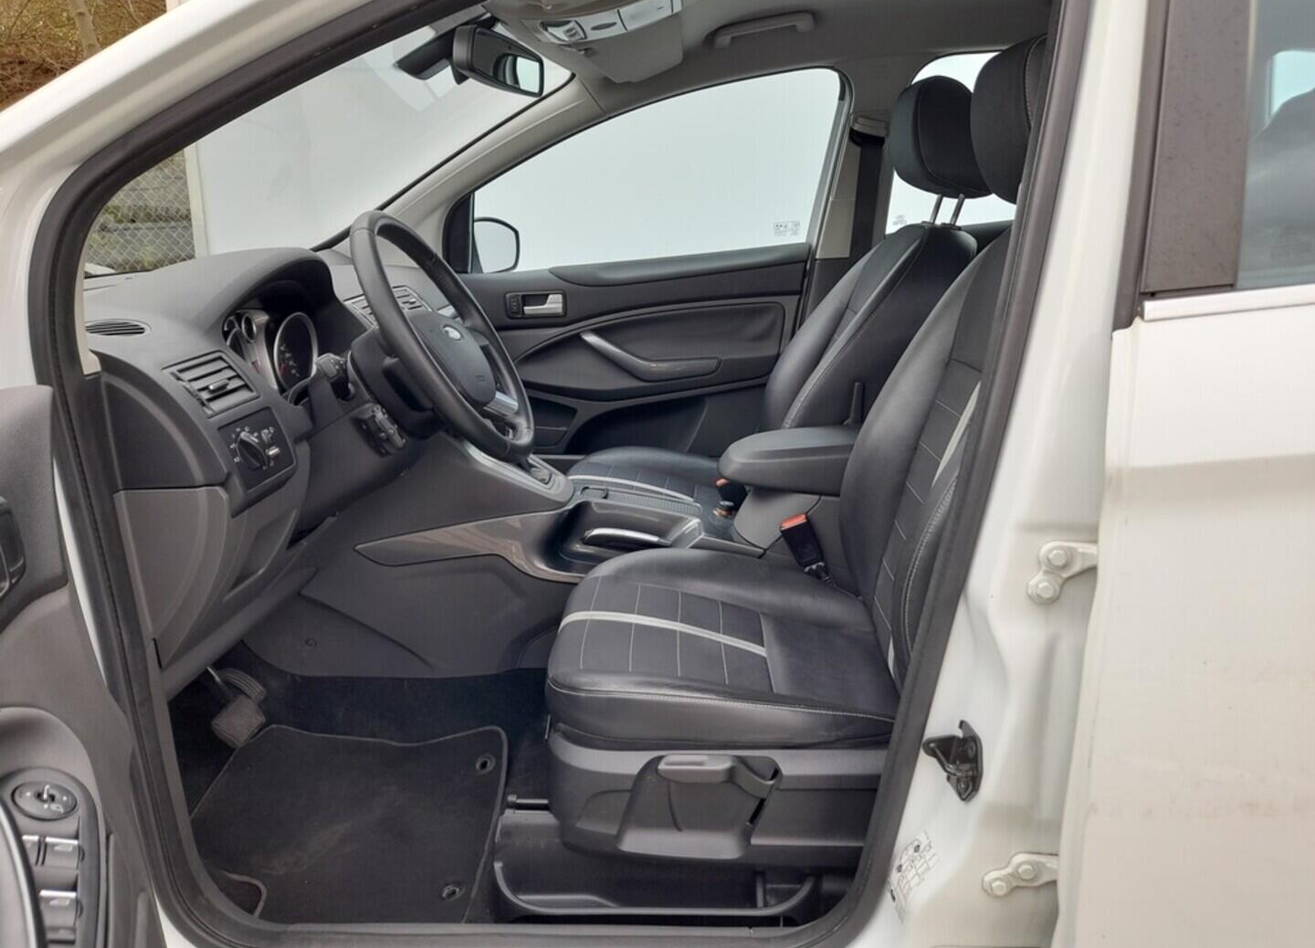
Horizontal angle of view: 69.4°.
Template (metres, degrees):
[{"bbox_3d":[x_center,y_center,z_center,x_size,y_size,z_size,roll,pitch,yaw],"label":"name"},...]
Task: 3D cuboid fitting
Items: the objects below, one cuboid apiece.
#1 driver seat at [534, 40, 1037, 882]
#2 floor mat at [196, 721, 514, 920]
[{"bbox_3d":[0.227,-0.124,1.234,0.730,0.840,0.520,0,15,1],"label":"driver seat"},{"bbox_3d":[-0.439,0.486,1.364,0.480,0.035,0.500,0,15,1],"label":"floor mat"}]

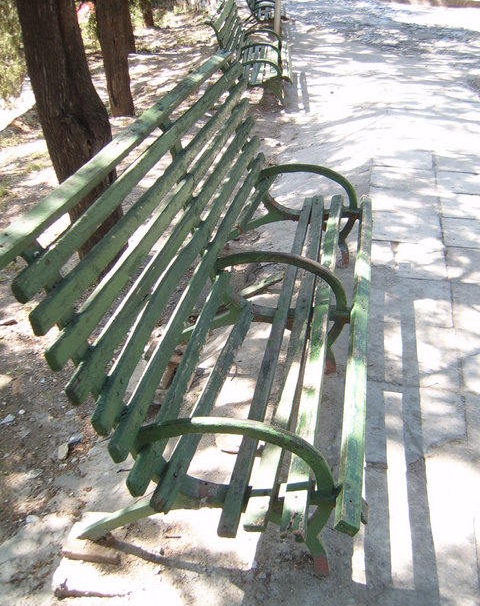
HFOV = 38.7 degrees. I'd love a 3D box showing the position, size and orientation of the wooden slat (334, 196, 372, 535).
[{"bbox_3d":[0.448,-0.002,2.535,0.048,0.030,2.214,28,30,-4],"label":"wooden slat"}]

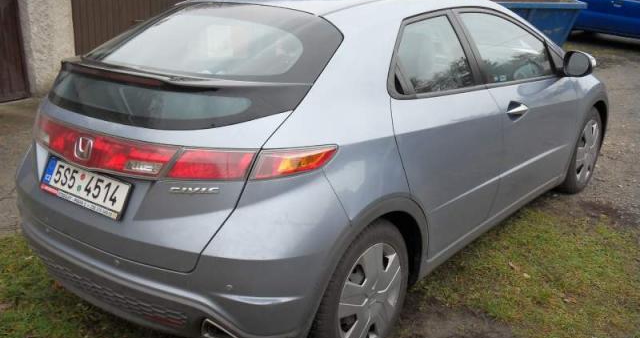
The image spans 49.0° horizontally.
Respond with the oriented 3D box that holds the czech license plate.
[{"bbox_3d":[-0.892,0.064,2.652,0.525,0.125,0.020,14,-3,36],"label":"czech license plate"}]

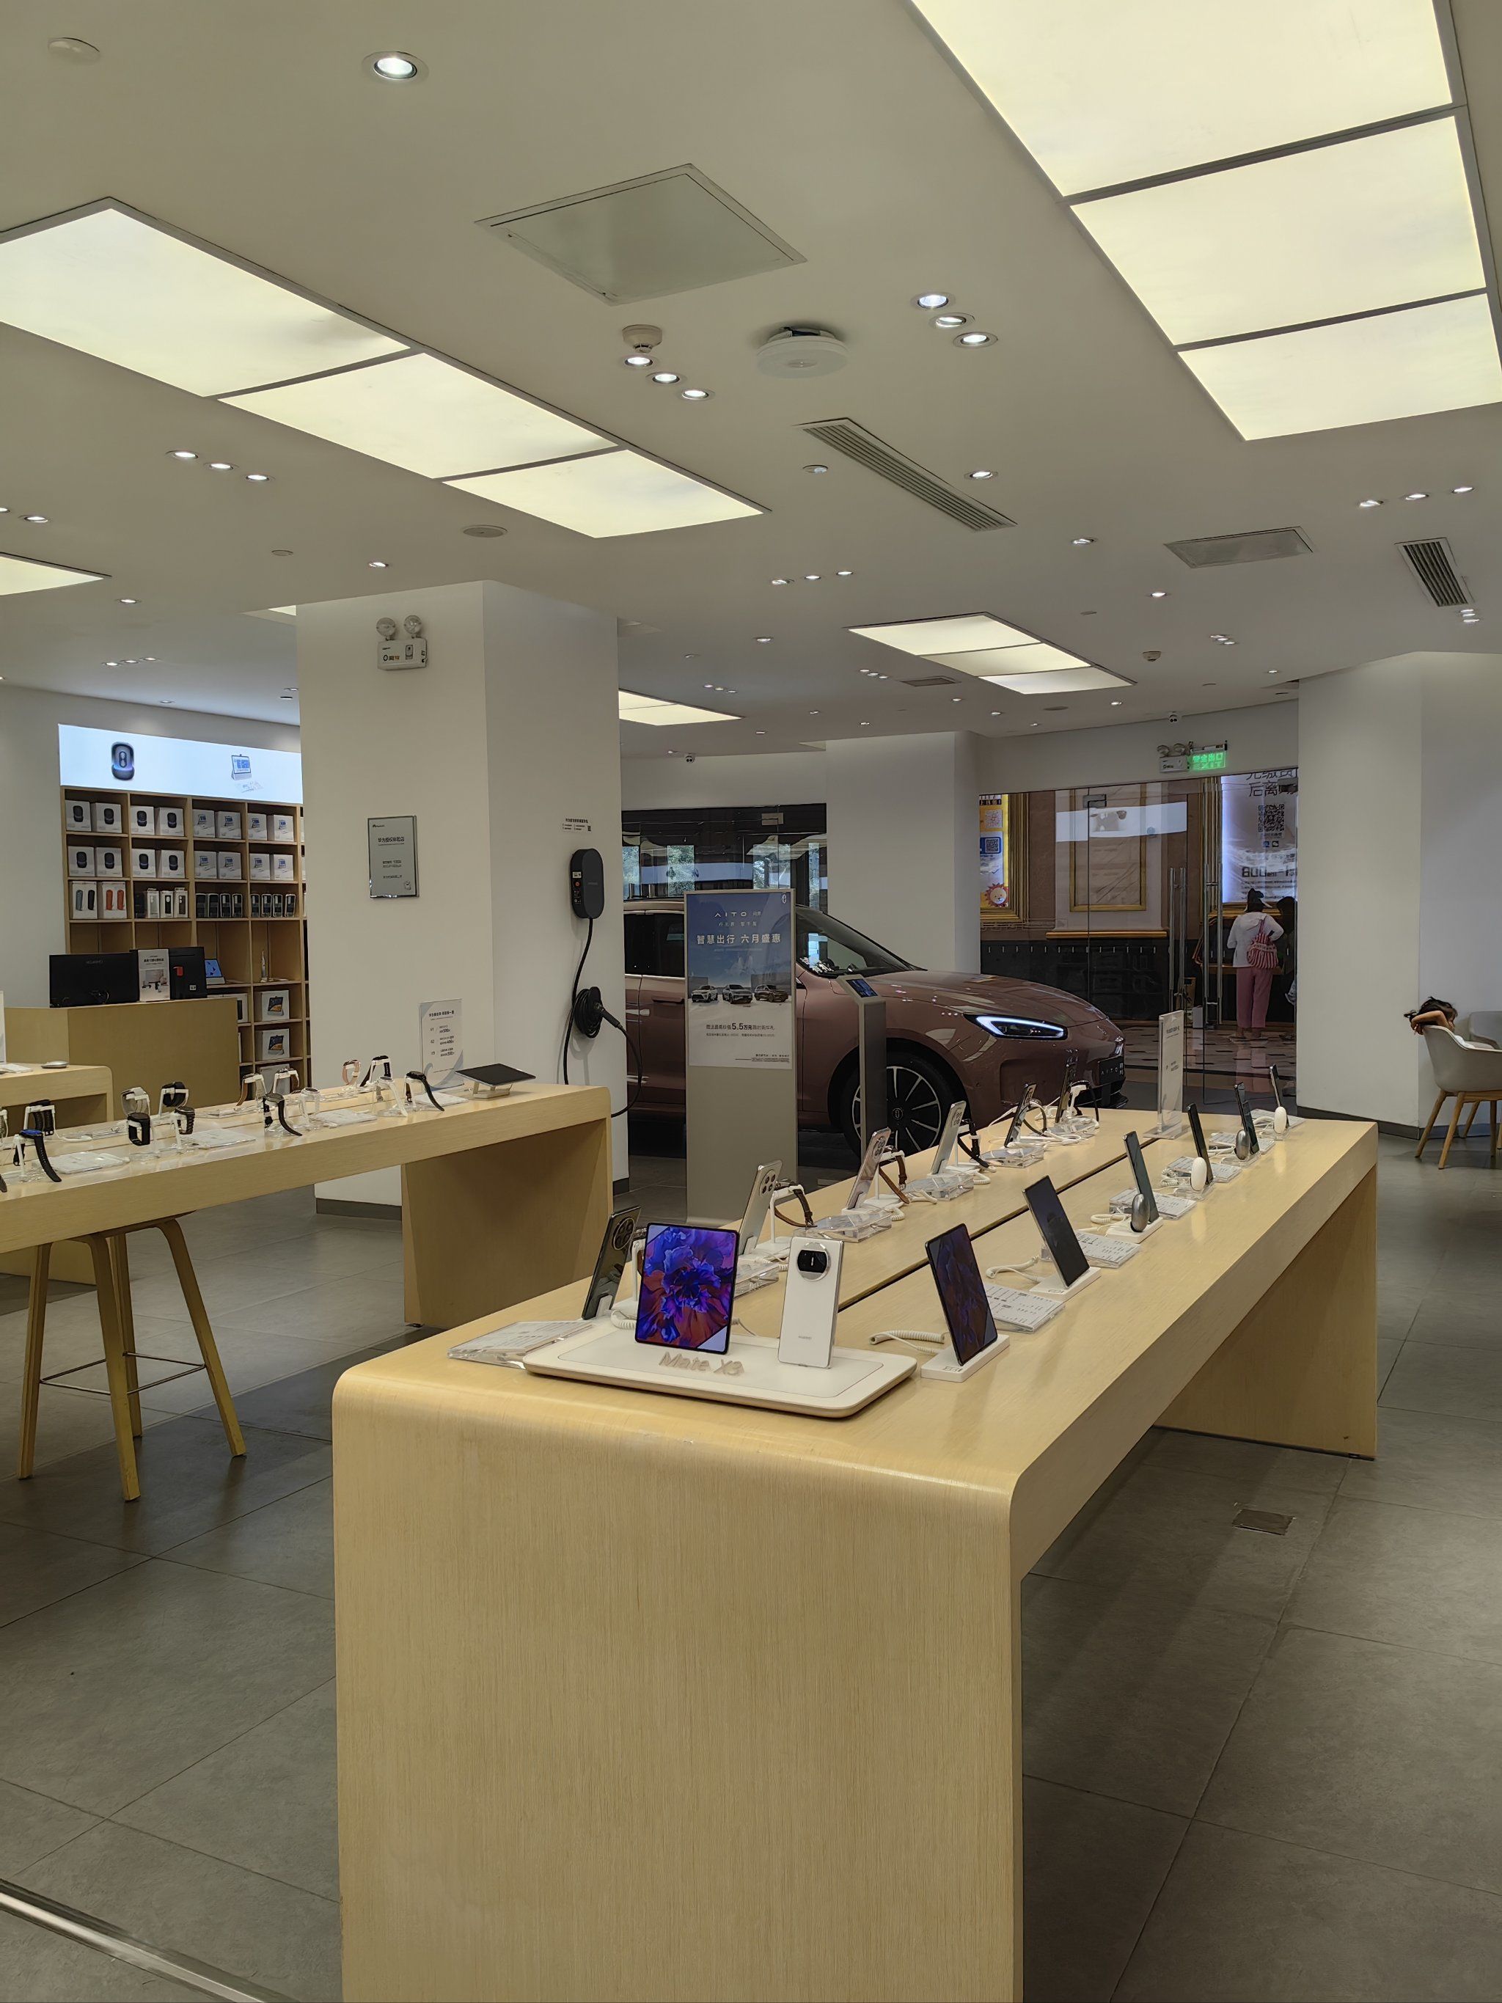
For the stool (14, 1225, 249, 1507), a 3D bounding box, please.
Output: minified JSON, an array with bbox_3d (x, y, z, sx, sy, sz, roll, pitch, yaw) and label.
[{"bbox_3d":[-1.711,0.895,4.291,0.430,0.780,0.430,1,3,28],"label":"stool"}]

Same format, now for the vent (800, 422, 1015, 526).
[{"bbox_3d":[0.619,-1.895,5.685,0.200,0.030,1.620,1,4,28],"label":"vent"}]

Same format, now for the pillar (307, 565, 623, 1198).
[{"bbox_3d":[-1.470,-0.479,8.208,1.165,3.100,1.165,1,3,28],"label":"pillar"}]

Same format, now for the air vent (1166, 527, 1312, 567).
[{"bbox_3d":[2.140,-1.978,6.803,0.550,0.030,0.540,1,4,28],"label":"air vent"}]

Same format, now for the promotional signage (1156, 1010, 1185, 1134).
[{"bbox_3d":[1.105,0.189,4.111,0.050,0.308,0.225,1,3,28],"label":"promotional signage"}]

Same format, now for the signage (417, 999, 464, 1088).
[{"bbox_3d":[-1.026,0.143,5.216,0.060,0.290,0.220,1,4,28],"label":"signage"}]

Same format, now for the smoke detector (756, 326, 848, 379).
[{"bbox_3d":[0.141,-1.770,4.268,0.245,0.070,0.245,-1,3,0],"label":"smoke detector"}]

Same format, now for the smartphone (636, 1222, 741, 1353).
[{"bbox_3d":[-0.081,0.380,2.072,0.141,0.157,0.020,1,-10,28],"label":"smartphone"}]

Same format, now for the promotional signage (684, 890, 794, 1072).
[{"bbox_3d":[-0.049,-0.102,7.456,0.590,0.850,0.045,1,3,28],"label":"promotional signage"}]

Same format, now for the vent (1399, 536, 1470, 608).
[{"bbox_3d":[3.257,-2.025,7.392,0.200,0.030,1.650,1,4,28],"label":"vent"}]

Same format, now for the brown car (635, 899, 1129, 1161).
[{"bbox_3d":[0.070,0.111,10.317,4.770,1.610,1.930,1,4,32],"label":"brown car"}]

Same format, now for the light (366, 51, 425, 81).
[{"bbox_3d":[-0.673,-1.775,2.950,0.109,0.035,0.109,-1,3,0],"label":"light"}]

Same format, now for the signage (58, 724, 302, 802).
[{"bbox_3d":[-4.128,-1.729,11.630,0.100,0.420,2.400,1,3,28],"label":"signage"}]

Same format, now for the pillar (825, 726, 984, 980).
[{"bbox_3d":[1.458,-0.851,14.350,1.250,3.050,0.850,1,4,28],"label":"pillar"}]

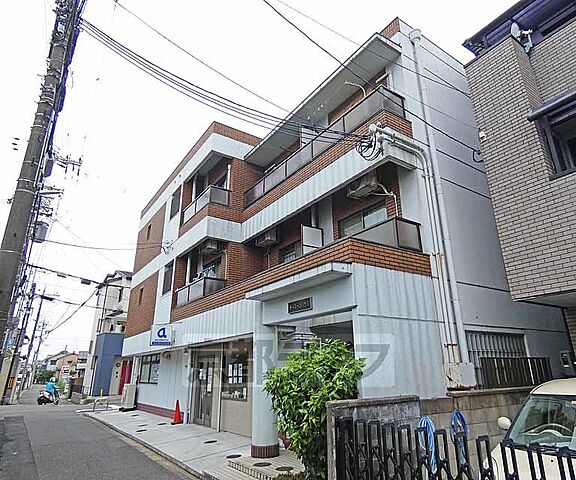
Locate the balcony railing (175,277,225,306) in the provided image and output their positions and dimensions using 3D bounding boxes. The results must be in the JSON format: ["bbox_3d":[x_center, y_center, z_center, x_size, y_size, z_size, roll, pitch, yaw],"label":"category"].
[{"bbox_3d":[-2.775,1.705,10.850,0.660,0.570,2.400,12,-24,-34],"label":"balcony railing"}]

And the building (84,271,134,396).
[{"bbox_3d":[-11.061,6.939,26.155,5.824,8.372,5.720,12,-24,-34],"label":"building"}]

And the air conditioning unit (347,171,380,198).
[{"bbox_3d":[1.669,-1.277,7.477,0.312,0.562,0.801,12,-24,-34],"label":"air conditioning unit"}]

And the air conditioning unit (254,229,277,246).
[{"bbox_3d":[-0.742,-0.113,10.694,0.310,0.550,0.780,12,-24,-34],"label":"air conditioning unit"}]

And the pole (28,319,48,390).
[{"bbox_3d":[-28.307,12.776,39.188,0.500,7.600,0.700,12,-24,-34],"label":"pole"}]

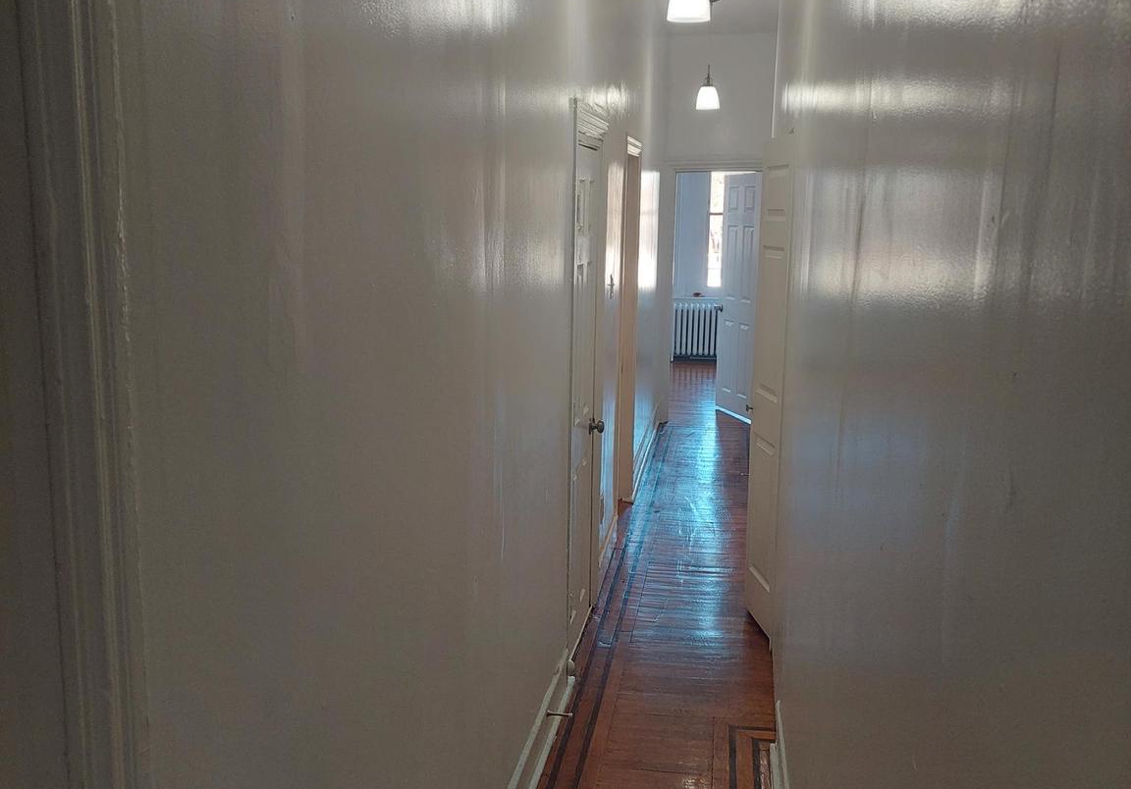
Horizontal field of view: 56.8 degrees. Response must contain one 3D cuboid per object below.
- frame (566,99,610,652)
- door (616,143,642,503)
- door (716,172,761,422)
[{"bbox_3d":[0.034,-0.028,4.017,0.119,2.065,0.929,3,10,9],"label":"frame"},{"bbox_3d":[0.290,-0.299,5.604,0.119,2.075,1.037,3,10,9],"label":"door"},{"bbox_3d":[1.485,-0.810,8.842,0.042,2.025,0.672,-2,10,-18],"label":"door"}]

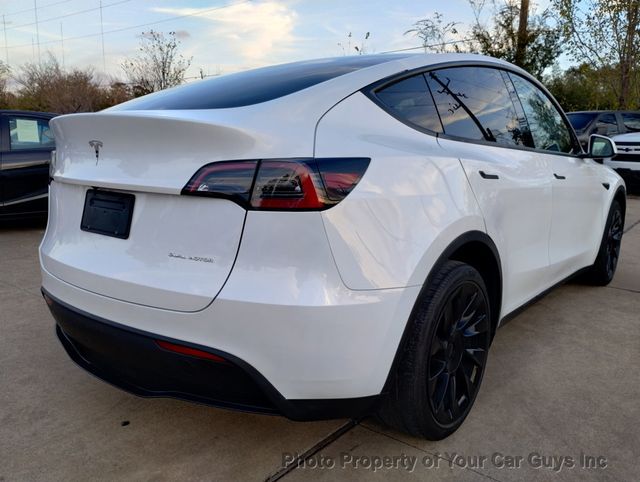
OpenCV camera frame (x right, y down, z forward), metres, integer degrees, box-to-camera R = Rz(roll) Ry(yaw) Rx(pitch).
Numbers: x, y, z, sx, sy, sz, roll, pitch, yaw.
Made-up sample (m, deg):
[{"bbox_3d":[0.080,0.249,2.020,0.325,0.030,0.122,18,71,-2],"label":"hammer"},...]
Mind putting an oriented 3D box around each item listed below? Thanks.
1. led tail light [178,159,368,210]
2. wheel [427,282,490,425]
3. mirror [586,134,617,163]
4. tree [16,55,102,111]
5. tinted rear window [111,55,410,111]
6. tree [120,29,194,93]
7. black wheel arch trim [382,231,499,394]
[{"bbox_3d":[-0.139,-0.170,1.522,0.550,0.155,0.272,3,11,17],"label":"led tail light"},{"bbox_3d":[0.475,0.417,2.075,0.210,0.560,0.560,9,13,39],"label":"wheel"},{"bbox_3d":[1.840,-0.611,3.357,0.200,0.155,0.130,9,13,39],"label":"mirror"},{"bbox_3d":[-10.798,-5.403,21.930,3.807,4.898,3.616,-5,12,-25],"label":"tree"},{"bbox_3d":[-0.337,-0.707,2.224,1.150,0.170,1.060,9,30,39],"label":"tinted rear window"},{"bbox_3d":[-5.688,-4.869,18.599,2.511,5.073,2.385,-3,11,-16],"label":"tree"},{"bbox_3d":[0.484,0.200,1.974,0.130,0.490,0.970,9,13,39],"label":"black wheel arch trim"}]

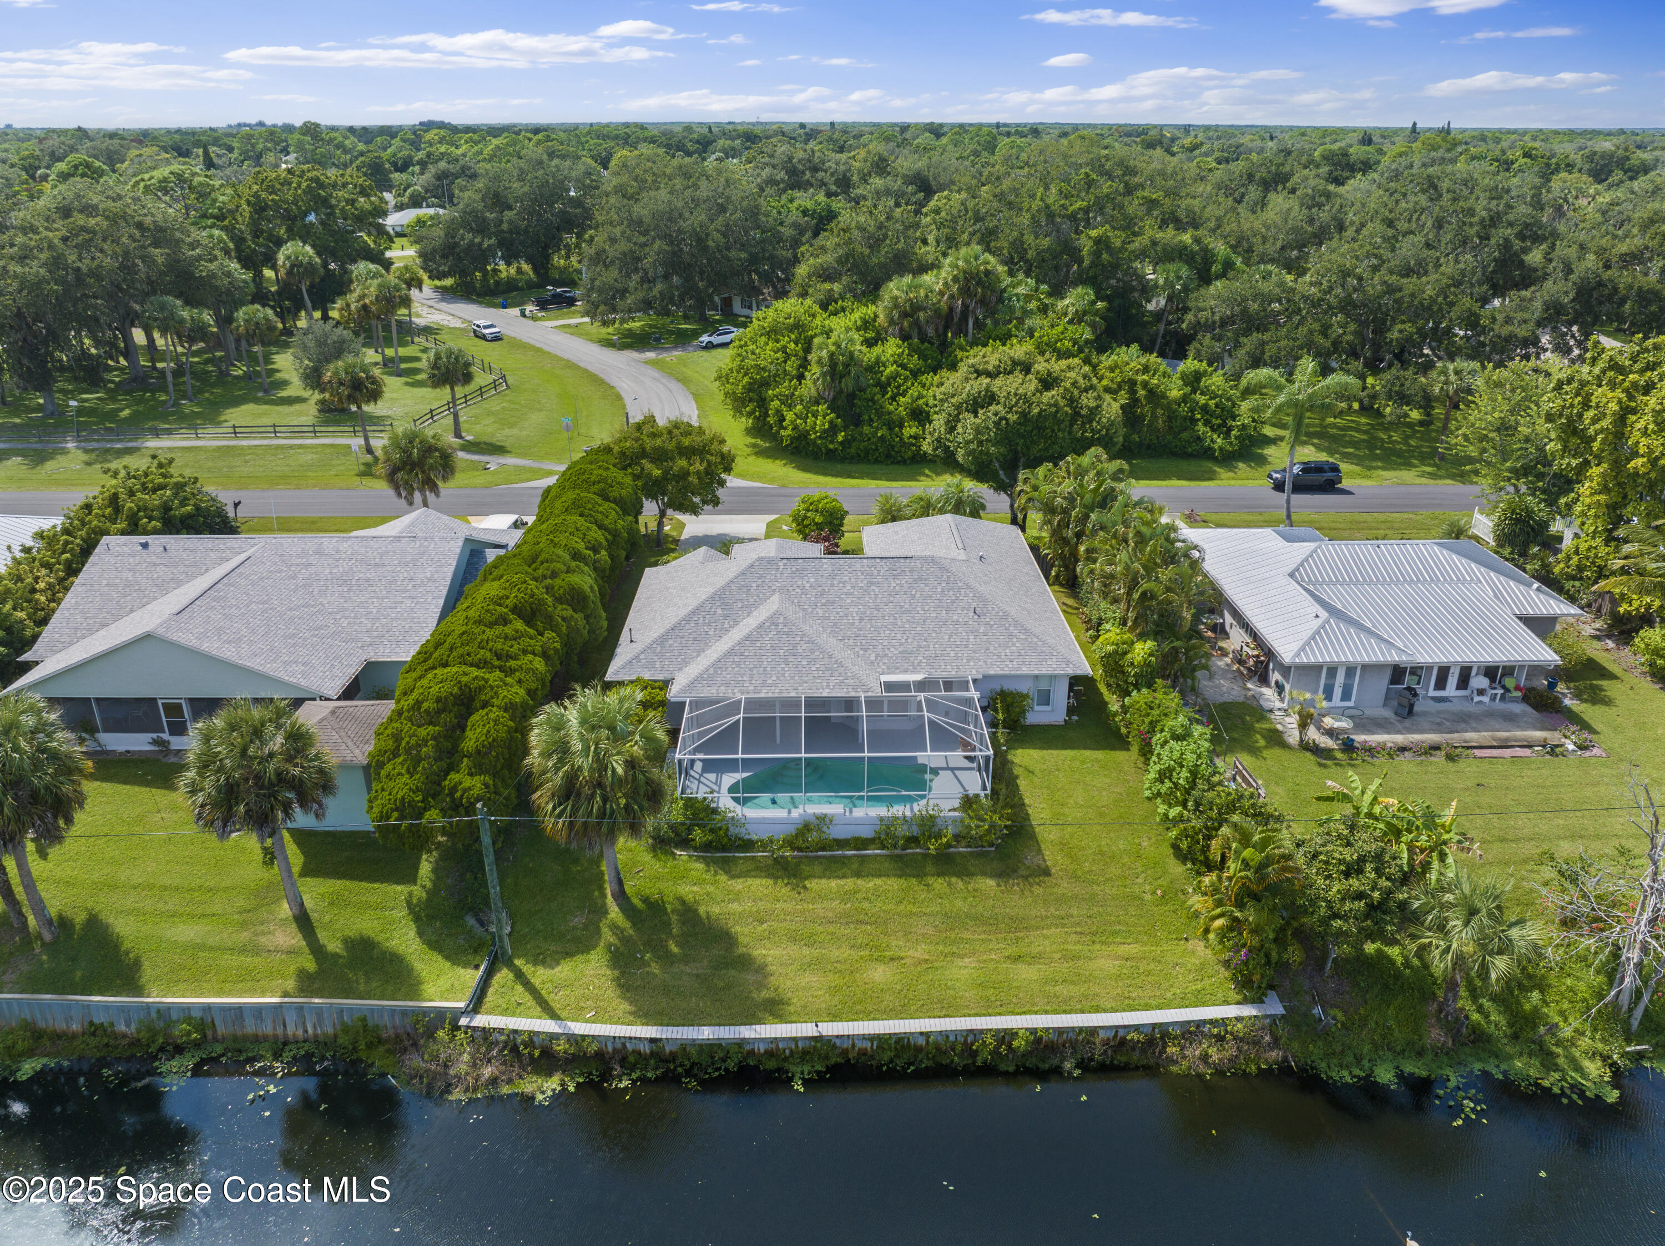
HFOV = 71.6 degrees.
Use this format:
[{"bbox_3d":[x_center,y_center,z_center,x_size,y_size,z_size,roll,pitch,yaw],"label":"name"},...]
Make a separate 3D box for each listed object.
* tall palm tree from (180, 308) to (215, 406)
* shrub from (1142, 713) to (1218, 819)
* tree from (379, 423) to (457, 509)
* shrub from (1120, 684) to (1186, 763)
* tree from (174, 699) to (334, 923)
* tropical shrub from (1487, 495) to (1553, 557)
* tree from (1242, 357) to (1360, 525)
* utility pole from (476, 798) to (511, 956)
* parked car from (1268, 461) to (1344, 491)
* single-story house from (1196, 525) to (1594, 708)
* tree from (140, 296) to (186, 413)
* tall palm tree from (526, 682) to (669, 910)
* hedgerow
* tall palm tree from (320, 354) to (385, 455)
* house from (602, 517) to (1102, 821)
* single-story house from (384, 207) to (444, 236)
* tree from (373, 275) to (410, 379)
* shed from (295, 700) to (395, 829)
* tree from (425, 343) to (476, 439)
[{"bbox_3d":[-58.131,-24.644,106.153,4.100,8.500,3.800,0,23,0],"label":"tall palm tree"},{"bbox_3d":[13.089,5.375,43.458,2.800,3.300,2.700,0,23,0],"label":"shrub"},{"bbox_3d":[-25.916,-8.880,72.754,4.960,7.530,4.960,0,23,0],"label":"tree"},{"bbox_3d":[13.400,4.137,48.748,2.700,2.700,2.700,0,23,0],"label":"shrub"},{"bbox_3d":[-17.762,6.173,36.533,5.000,7.500,4.900,0,23,0],"label":"tree"},{"bbox_3d":[41.805,-6.017,70.170,4.030,3.780,4.030,0,23,0],"label":"tropical shrub"},{"bbox_3d":[28.886,-10.926,72.631,7.620,11.390,7.400,0,23,0],"label":"tree"},{"bbox_3d":[-10.165,7.931,34.889,0.300,5.850,0.300,0,23,0],"label":"utility pole"},{"bbox_3d":[33.999,-10.592,82.990,4.830,1.830,1.930,0,23,-1],"label":"parked car"},{"bbox_3d":[27.553,-1.515,58.009,16.300,4.400,18.300,0,23,0],"label":"single-story house"},{"bbox_3d":[-60.215,-24.558,105.040,4.090,10.130,4.090,0,23,0],"label":"tree"},{"bbox_3d":[-7.530,5.791,37.495,4.590,7.900,4.590,0,23,0],"label":"tall palm tree"},{"bbox_3d":[-14.500,-1.201,56.681,5.500,6.200,33.500,0,23,0],"label":"hedgerow"},{"bbox_3d":[-37.755,-17.310,91.661,5.120,8.000,5.120,0,23,0],"label":"tall palm tree"},{"bbox_3d":[0.621,-0.326,53.481,20.400,5.700,27.500,0,23,-1],"label":"house"},{"bbox_3d":[-96.640,-95.283,273.871,18.000,5.300,11.800,-13,27,-27],"label":"single-story house"},{"bbox_3d":[-45.462,-30.697,119.973,4.020,10.090,4.020,0,23,0],"label":"tree"},{"bbox_3d":[-17.244,4.684,40.469,3.780,3.570,4.460,0,23,-1],"label":"shed"},{"bbox_3d":[-31.132,-18.962,94.849,4.240,7.700,4.240,0,23,0],"label":"tree"}]

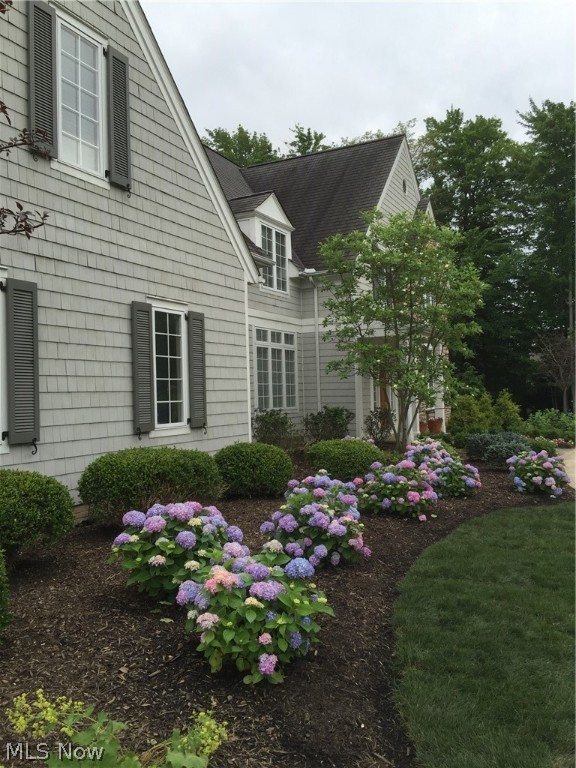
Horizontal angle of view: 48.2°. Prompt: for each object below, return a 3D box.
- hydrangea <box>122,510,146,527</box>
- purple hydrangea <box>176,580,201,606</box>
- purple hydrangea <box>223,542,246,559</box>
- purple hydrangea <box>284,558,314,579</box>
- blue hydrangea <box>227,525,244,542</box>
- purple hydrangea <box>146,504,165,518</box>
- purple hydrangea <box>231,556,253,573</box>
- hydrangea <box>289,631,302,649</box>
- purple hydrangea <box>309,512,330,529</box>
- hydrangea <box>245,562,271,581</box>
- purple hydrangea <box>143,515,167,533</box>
[{"bbox_3d":[-1.050,0.920,4.400,0.161,0.108,0.153,-1,-1,-14],"label":"hydrangea"},{"bbox_3d":[-0.541,1.140,3.500,0.130,0.135,0.125,-2,-1,0],"label":"purple hydrangea"},{"bbox_3d":[-0.295,0.919,3.550,0.130,0.086,0.123,-1,-1,-5],"label":"purple hydrangea"},{"bbox_3d":[0.057,0.918,3.200,0.146,0.096,0.139,-2,-1,1],"label":"purple hydrangea"},{"bbox_3d":[-0.416,1.185,5.100,0.145,0.140,0.140,-2,-1,0],"label":"blue hydrangea"},{"bbox_3d":[-1.063,1.033,5.200,0.165,0.125,0.160,-2,-1,0],"label":"purple hydrangea"},{"bbox_3d":[-0.268,1.055,3.750,0.130,0.100,0.120,-2,-1,0],"label":"purple hydrangea"},{"bbox_3d":[0.039,1.330,3.350,0.075,0.092,0.080,-2,-1,0],"label":"hydrangea"},{"bbox_3d":[0.262,1.135,5.350,0.170,0.130,0.150,-2,-1,0],"label":"purple hydrangea"},{"bbox_3d":[-0.152,0.933,3.200,0.127,0.087,0.120,-2,-1,-3],"label":"hydrangea"},{"bbox_3d":[-1.044,1.091,5.030,0.180,0.140,0.170,-2,-1,0],"label":"purple hydrangea"}]

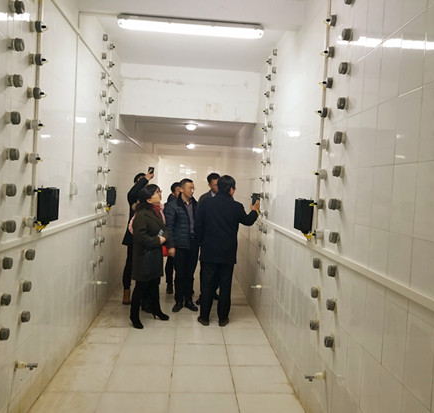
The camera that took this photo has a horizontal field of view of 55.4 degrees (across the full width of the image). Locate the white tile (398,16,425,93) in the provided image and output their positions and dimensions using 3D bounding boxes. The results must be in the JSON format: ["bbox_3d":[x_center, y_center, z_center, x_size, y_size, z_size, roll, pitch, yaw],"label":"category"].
[{"bbox_3d":[0.828,-0.636,1.742,0.010,0.303,0.198,2,3,-4],"label":"white tile"}]

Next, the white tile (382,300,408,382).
[{"bbox_3d":[0.778,0.583,1.806,0.010,0.305,0.200,3,2,-4],"label":"white tile"}]

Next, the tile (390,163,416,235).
[{"bbox_3d":[0.807,-0.028,1.780,0.010,0.305,0.200,3,2,-4],"label":"tile"}]

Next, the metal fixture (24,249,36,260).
[{"bbox_3d":[-1.190,0.308,2.640,0.065,0.070,0.068,2,3,-4],"label":"metal fixture"}]

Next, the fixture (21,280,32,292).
[{"bbox_3d":[-1.211,0.512,2.631,0.058,0.070,0.070,3,2,-4],"label":"fixture"}]

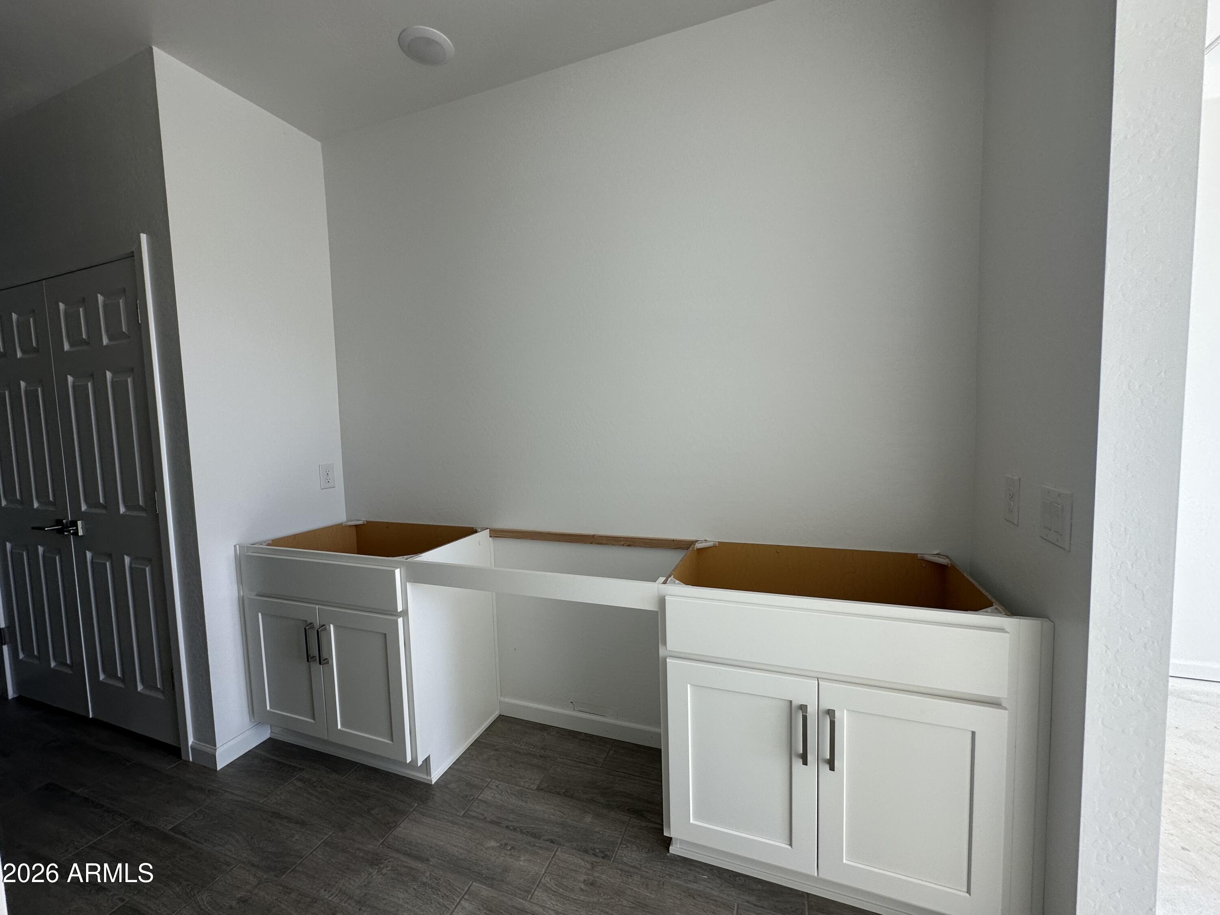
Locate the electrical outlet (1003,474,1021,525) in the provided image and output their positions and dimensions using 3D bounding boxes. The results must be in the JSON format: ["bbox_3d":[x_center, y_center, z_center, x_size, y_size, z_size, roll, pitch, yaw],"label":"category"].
[{"bbox_3d":[1.074,0.114,1.321,0.010,0.123,0.079,0,4,21],"label":"electrical outlet"}]

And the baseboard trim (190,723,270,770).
[{"bbox_3d":[-1.625,1.209,2.119,0.171,0.092,0.218,0,4,21],"label":"baseboard trim"}]

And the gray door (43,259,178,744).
[{"bbox_3d":[-2.145,0.219,2.152,0.679,2.026,0.040,0,4,21],"label":"gray door"}]

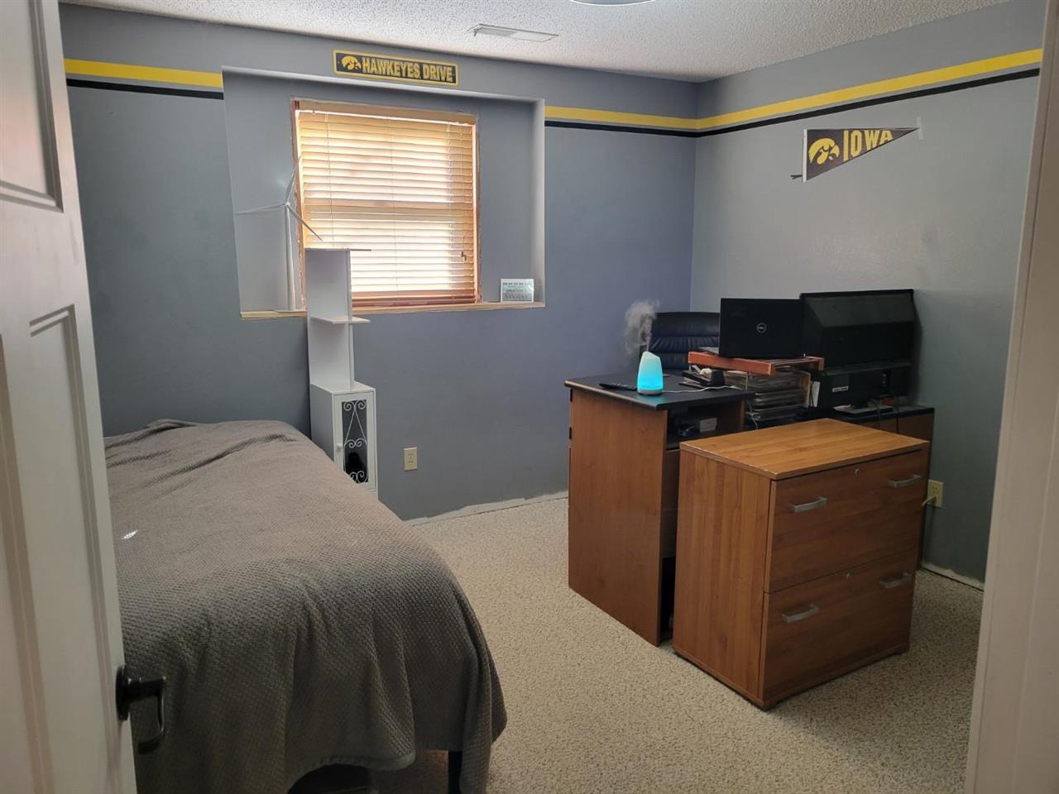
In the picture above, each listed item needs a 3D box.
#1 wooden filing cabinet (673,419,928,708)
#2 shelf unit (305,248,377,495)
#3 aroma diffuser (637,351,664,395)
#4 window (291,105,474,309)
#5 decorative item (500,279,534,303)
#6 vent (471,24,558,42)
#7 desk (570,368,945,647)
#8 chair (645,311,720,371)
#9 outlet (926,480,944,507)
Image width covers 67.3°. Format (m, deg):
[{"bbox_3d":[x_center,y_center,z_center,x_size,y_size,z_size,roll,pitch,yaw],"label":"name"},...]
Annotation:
[{"bbox_3d":[0.935,0.530,2.765,0.738,0.762,0.420,-6,12,-30],"label":"wooden filing cabinet"},{"bbox_3d":[-0.854,0.033,3.657,0.209,1.411,0.301,-7,13,-33],"label":"shelf unit"},{"bbox_3d":[0.450,-0.097,2.961,0.100,0.155,0.100,0,11,0],"label":"aroma diffuser"},{"bbox_3d":[-0.679,-0.940,3.974,0.920,0.950,0.060,-6,12,-28],"label":"window"},{"bbox_3d":[-0.074,-0.579,4.312,0.180,0.127,0.040,-1,11,-5],"label":"decorative item"},{"bbox_3d":[-0.072,-1.598,3.511,0.385,0.015,0.125,-6,12,-28],"label":"vent"},{"bbox_3d":[0.939,0.345,3.417,1.498,0.883,0.618,-6,12,-30],"label":"desk"},{"bbox_3d":[0.871,0.111,4.106,0.650,1.085,0.670,-1,11,-7],"label":"chair"},{"bbox_3d":[1.770,0.422,3.474,0.010,0.114,0.070,-6,12,-28],"label":"outlet"}]

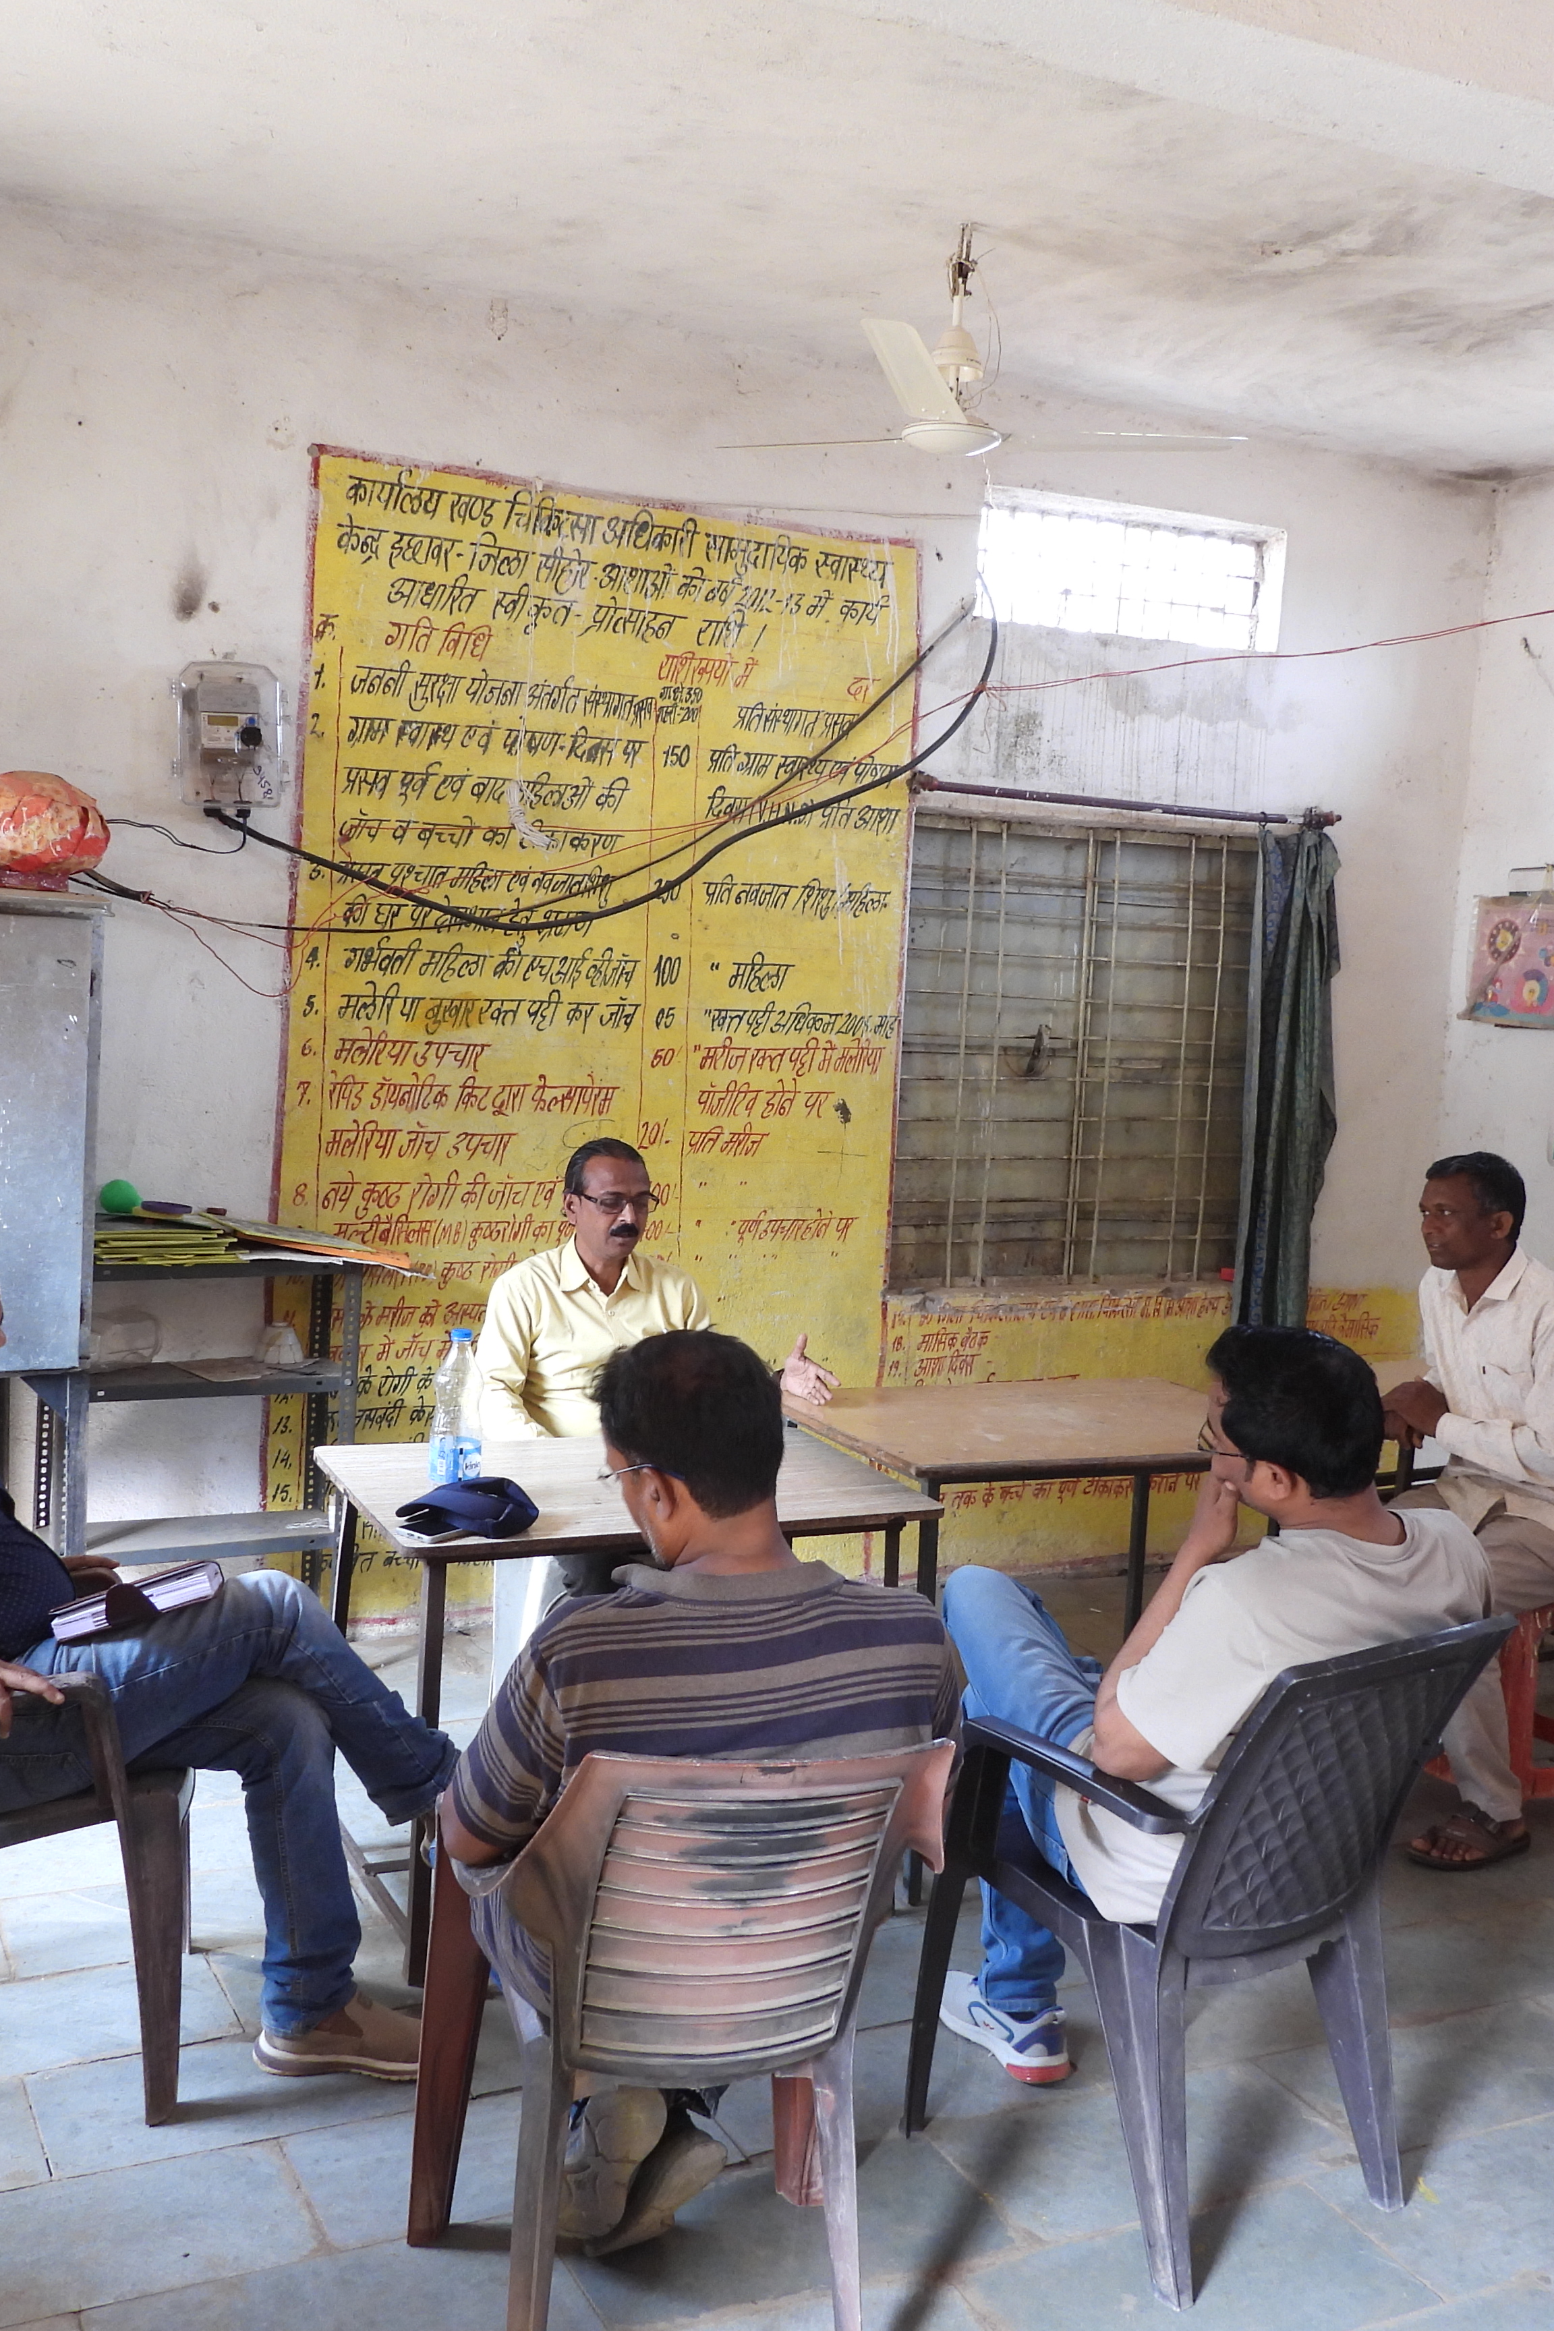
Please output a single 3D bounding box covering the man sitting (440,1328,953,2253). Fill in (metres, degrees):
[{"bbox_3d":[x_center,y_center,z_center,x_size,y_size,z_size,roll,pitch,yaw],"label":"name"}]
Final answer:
[{"bbox_3d":[-0.130,0.798,2.740,0.600,1.250,0.740,2,6,-12],"label":"man sitting"}]

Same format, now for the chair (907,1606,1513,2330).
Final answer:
[{"bbox_3d":[0.580,0.969,2.916,0.567,0.864,0.609,-1,7,-36],"label":"chair"}]

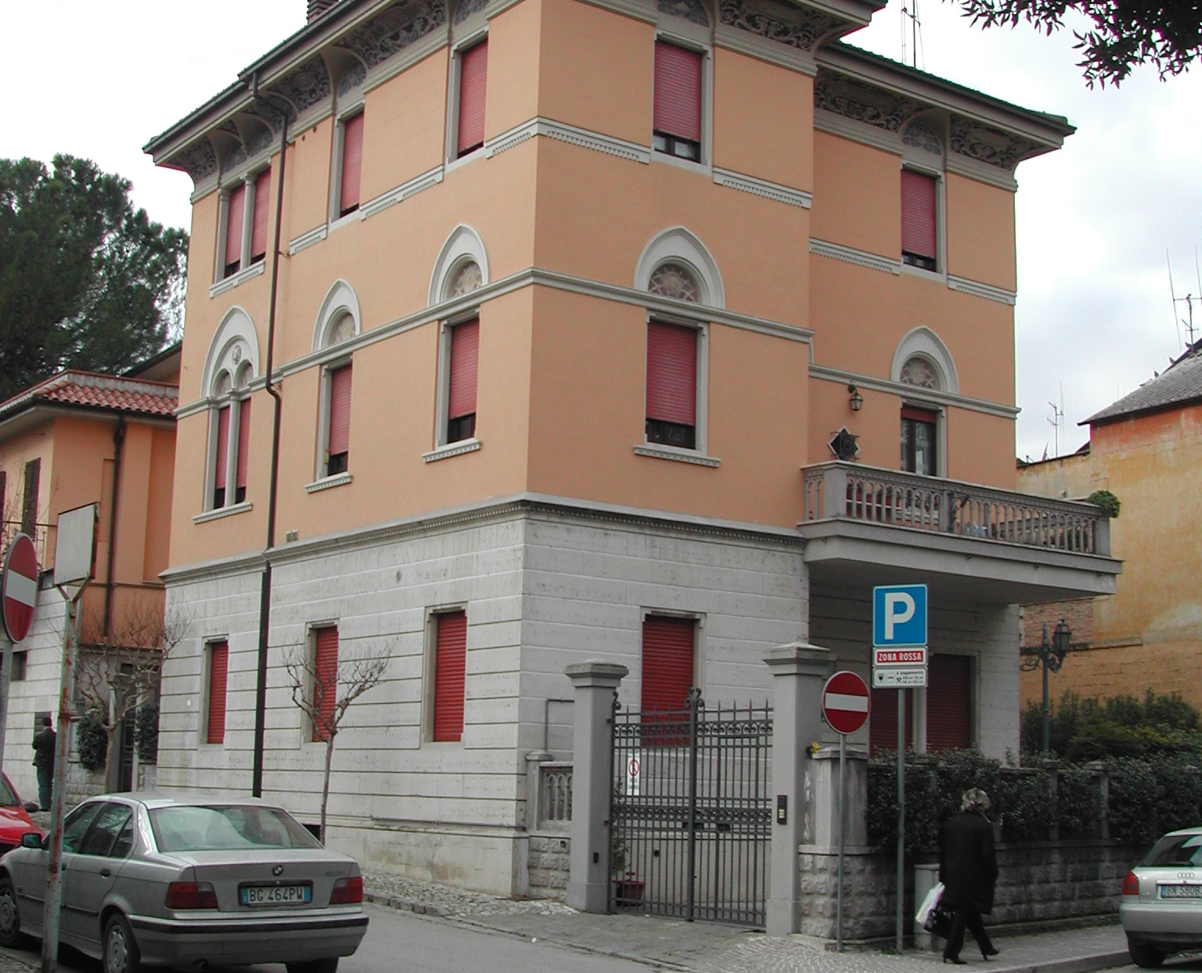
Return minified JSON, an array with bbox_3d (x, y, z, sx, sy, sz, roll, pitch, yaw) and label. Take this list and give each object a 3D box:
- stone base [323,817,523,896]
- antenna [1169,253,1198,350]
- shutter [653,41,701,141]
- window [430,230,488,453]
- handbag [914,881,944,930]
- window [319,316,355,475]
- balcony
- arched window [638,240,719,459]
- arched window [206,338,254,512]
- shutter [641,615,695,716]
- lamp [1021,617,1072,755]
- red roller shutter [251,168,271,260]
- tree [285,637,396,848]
[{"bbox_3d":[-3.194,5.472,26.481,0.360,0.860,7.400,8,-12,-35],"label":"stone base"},{"bbox_3d":[13.446,-4.280,40.500,0.700,2.300,0.350,-1,-10,13],"label":"antenna"},{"bbox_3d":[1.189,-6.177,27.513,1.050,1.500,0.080,8,-12,-36],"label":"shutter"},{"bbox_3d":[-2.096,-2.266,26.393,0.300,3.420,1.780,8,-12,-35],"label":"window"},{"bbox_3d":[3.036,3.868,16.250,0.300,0.420,0.150,8,-12,-36],"label":"handbag"},{"bbox_3d":[-4.397,-1.565,29.799,0.280,2.850,1.150,8,-12,-36],"label":"window"},{"bbox_3d":[5.632,0.904,29.559,6.970,1.458,2.647,8,-12,-35],"label":"balcony"},{"bbox_3d":[1.158,-2.180,26.737,1.720,3.600,0.300,8,-12,-36],"label":"arched window"},{"bbox_3d":[-7.008,-1.194,33.703,0.300,3.280,1.950,8,-12,-36],"label":"arched window"},{"bbox_3d":[0.923,2.842,25.514,1.040,1.880,0.080,8,-12,-35],"label":"shutter"},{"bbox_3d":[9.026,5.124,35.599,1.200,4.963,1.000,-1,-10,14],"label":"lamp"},{"bbox_3d":[-6.299,-5.140,33.051,0.080,1.600,0.950,8,-12,-35],"label":"red roller shutter"},{"bbox_3d":[-3.840,3.905,25.550,1.552,3.449,1.397,3,-10,-8],"label":"tree"}]

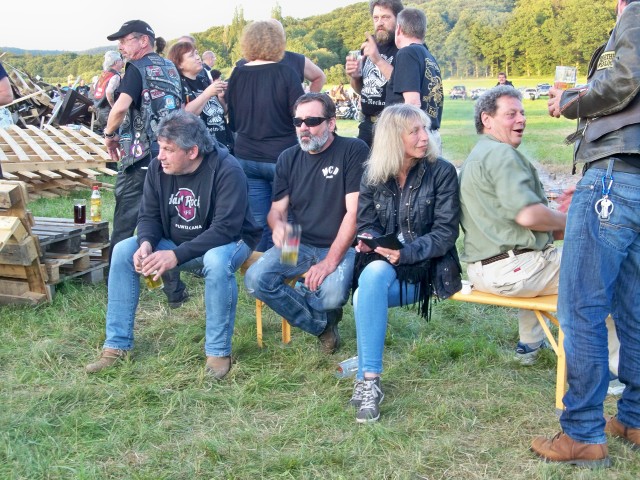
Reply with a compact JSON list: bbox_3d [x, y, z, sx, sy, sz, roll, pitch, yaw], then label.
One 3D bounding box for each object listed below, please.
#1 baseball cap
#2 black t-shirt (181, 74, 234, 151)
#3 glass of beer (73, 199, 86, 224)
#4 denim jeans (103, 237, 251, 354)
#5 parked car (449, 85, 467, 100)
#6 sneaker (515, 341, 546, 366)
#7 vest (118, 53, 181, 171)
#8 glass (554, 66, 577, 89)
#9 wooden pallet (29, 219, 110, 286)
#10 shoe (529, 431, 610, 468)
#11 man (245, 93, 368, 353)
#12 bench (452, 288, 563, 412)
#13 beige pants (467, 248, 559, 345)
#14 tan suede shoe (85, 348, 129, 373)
[{"bbox_3d":[-1.121,-1.244,5.500,0.280,0.130,0.185,1,10,8],"label":"baseball cap"},{"bbox_3d":[-0.762,-0.802,6.100,0.330,0.620,0.500,8,13,39],"label":"black t-shirt"},{"bbox_3d":[-1.600,-0.190,6.150,0.080,0.160,0.080,0,10,0],"label":"glass of beer"},{"bbox_3d":[-0.690,0.241,4.780,0.630,0.560,0.680,4,11,24],"label":"denim jeans"},{"bbox_3d":[16.123,-17.174,108.000,1.800,1.600,4.300,3,10,16],"label":"parked car"},{"bbox_3d":[1.100,0.551,4.660,0.105,0.110,0.290,8,13,40],"label":"sneaker"},{"bbox_3d":[-1.048,-0.805,5.750,0.470,0.700,0.300,-10,14,-44],"label":"vest"},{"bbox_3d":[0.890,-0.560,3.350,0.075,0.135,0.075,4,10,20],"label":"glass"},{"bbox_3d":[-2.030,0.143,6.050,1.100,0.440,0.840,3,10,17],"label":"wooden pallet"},{"bbox_3d":[0.936,0.770,3.440,0.300,0.120,0.110,3,10,19],"label":"shoe"},{"bbox_3d":[-0.055,-0.031,4.500,0.600,1.310,0.720,4,11,23],"label":"man"},{"bbox_3d":[0.409,0.424,4.367,2.200,0.480,0.250,6,11,30],"label":"bench"},{"bbox_3d":[1.020,0.279,4.381,0.640,0.580,0.520,-9,13,-43],"label":"beige pants"},{"bbox_3d":[-1.055,0.580,4.577,0.100,0.110,0.280,10,14,44],"label":"tan suede shoe"}]

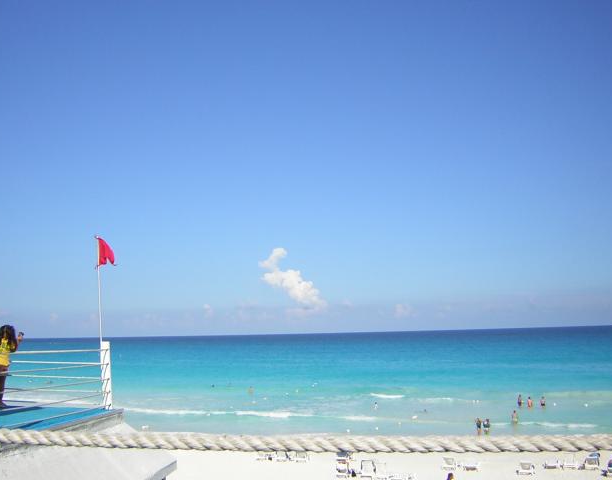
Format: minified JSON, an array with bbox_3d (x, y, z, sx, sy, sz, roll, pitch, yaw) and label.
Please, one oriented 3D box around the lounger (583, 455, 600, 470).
[{"bbox_3d":[16.067,12.454,37.571,0.680,0.750,1.750,-4,-8,18],"label":"lounger"}]

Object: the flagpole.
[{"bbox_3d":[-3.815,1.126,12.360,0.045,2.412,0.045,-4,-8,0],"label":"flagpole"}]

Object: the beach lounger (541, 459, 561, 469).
[{"bbox_3d":[14.011,12.650,38.129,0.680,0.600,1.750,-3,-8,16],"label":"beach lounger"}]

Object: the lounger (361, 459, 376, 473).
[{"bbox_3d":[3.524,12.754,37.837,0.680,0.760,1.750,-2,-8,7],"label":"lounger"}]

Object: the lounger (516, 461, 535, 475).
[{"bbox_3d":[12.127,12.423,36.810,0.680,0.770,1.750,-3,-8,16],"label":"lounger"}]

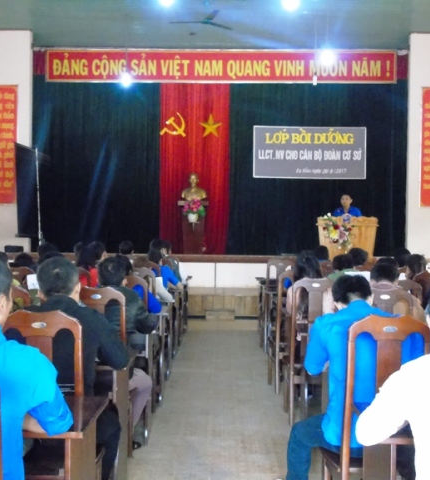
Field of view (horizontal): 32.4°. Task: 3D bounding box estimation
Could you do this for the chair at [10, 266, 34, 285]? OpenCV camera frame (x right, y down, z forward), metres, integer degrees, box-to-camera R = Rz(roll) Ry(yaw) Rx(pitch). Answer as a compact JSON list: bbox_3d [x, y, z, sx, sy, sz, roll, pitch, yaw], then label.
[{"bbox_3d":[-1.845,0.783,6.930,0.430,1.080,0.500,1,1,1],"label":"chair"}]

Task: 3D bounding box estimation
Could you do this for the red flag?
[{"bbox_3d":[-0.409,-1.406,14.750,1.400,3.400,0.100,1,1,1],"label":"red flag"}]

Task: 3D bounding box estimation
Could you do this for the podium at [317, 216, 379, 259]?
[{"bbox_3d":[2.298,0.229,12.753,1.030,1.250,0.600,1,1,1],"label":"podium"}]

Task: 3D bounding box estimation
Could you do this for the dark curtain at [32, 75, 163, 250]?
[{"bbox_3d":[-2.392,-1.531,14.800,2.560,3.580,0.150,1,1,1],"label":"dark curtain"}]

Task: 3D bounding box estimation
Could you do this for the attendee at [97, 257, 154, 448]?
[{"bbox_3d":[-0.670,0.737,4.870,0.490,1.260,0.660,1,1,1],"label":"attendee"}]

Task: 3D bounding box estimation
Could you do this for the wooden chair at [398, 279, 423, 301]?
[{"bbox_3d":[1.287,0.836,5.560,0.430,1.080,0.500,1,1,1],"label":"wooden chair"}]

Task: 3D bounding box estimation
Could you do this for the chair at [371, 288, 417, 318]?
[{"bbox_3d":[1.035,0.813,4.757,0.420,1.070,0.500,1,1,1],"label":"chair"}]

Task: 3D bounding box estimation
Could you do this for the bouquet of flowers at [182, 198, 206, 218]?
[{"bbox_3d":[-0.415,-0.622,14.600,0.450,0.410,0.360,1,1,1],"label":"bouquet of flowers"}]

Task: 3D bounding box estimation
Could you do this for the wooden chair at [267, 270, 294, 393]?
[{"bbox_3d":[0.668,0.812,6.700,0.430,1.080,0.500,1,1,1],"label":"wooden chair"}]

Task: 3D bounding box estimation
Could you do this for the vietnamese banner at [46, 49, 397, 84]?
[{"bbox_3d":[0.137,-3.402,14.500,6.900,0.690,0.050,1,1,1],"label":"vietnamese banner"}]

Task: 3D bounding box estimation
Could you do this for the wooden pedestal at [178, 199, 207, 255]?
[{"bbox_3d":[-0.413,-0.253,14.200,0.580,1.040,0.480,1,1,1],"label":"wooden pedestal"}]

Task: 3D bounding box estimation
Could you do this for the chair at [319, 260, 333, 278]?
[{"bbox_3d":[1.235,0.787,8.650,0.430,1.080,0.500,1,1,1],"label":"chair"}]

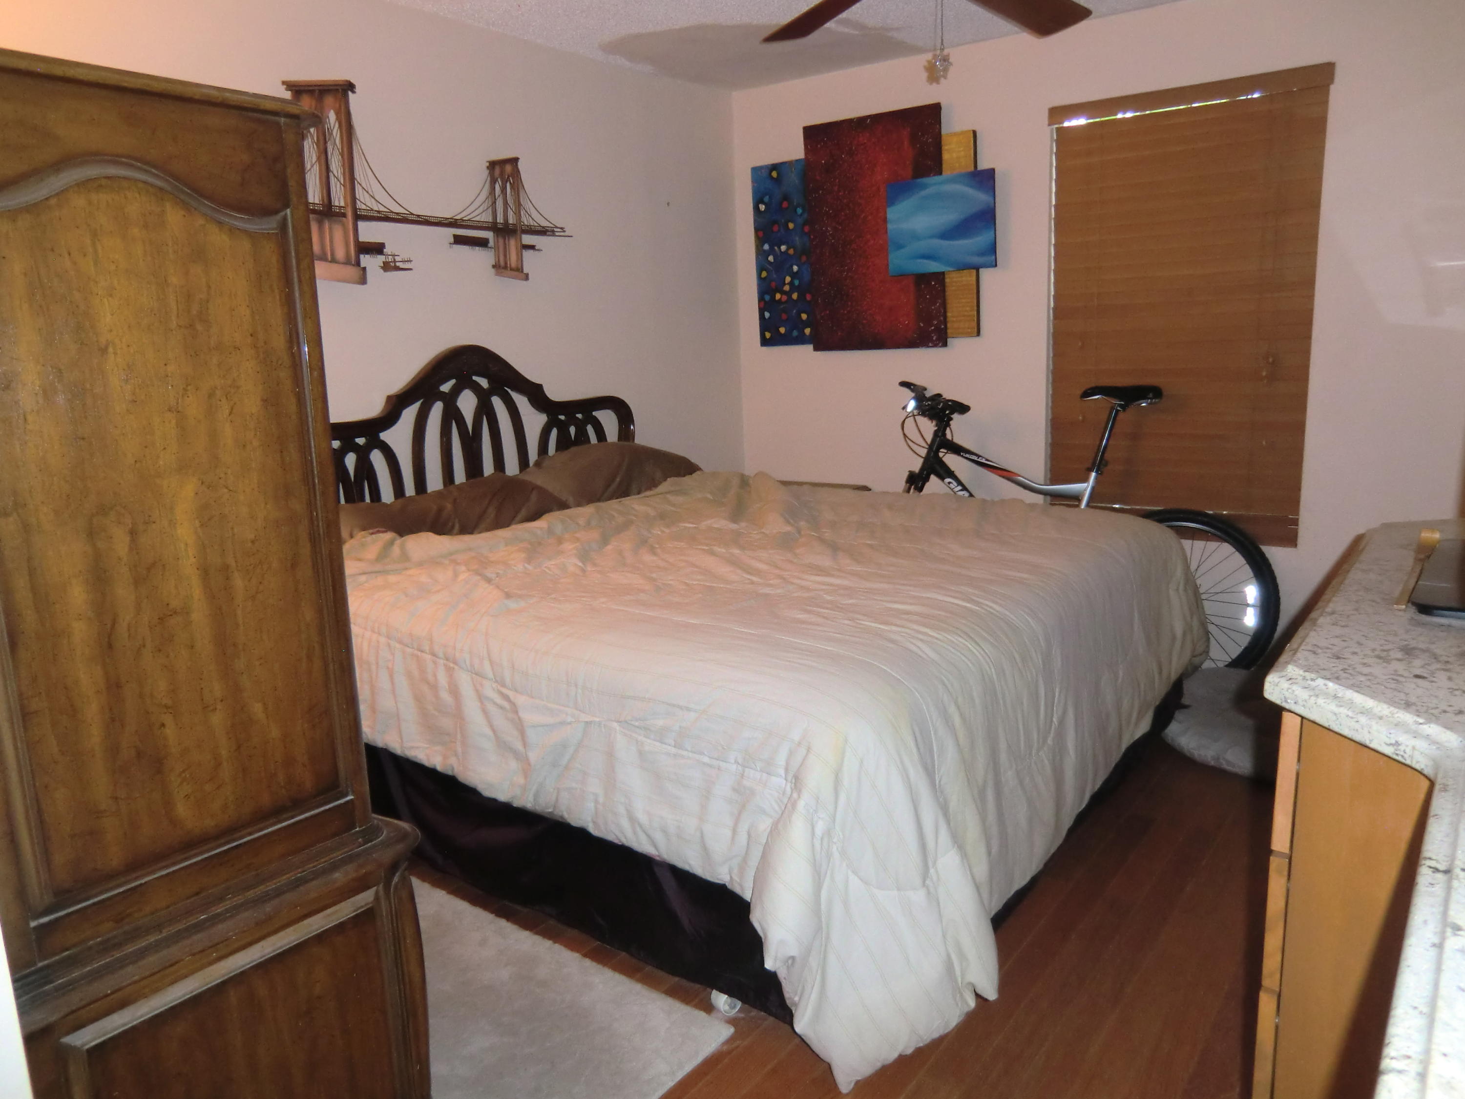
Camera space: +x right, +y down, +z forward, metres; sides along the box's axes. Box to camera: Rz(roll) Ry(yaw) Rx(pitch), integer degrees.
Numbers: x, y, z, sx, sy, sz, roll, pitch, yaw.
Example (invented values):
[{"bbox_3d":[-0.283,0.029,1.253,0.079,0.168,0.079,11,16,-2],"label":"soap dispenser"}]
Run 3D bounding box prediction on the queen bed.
[{"bbox_3d":[0.051,0.027,3.110,2.200,1.345,2.080,7,15,37],"label":"queen bed"}]

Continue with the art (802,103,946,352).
[{"bbox_3d":[0.587,-1.308,4.220,0.643,0.935,0.035,7,15,37],"label":"art"}]

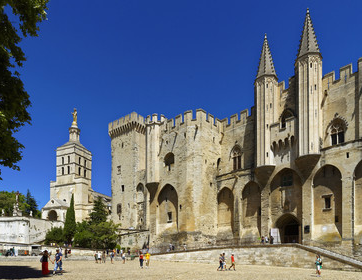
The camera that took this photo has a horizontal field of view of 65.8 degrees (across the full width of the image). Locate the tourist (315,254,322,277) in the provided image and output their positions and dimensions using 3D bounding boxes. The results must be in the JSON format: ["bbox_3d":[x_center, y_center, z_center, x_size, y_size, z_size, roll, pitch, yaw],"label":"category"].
[{"bbox_3d":[11.319,10.366,23.000,0.500,1.700,0.550,9,-15,-35],"label":"tourist"}]

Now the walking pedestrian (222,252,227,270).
[{"bbox_3d":[4.390,12.200,28.000,0.600,1.750,0.500,0,-6,-3],"label":"walking pedestrian"}]

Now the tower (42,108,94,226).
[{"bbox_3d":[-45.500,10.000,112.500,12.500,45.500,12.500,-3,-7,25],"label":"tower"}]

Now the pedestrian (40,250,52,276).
[{"bbox_3d":[-8.904,8.063,18.400,0.650,1.670,0.500,-3,-7,27],"label":"pedestrian"}]

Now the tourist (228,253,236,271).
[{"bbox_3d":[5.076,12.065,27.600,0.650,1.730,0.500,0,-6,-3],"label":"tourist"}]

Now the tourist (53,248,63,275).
[{"bbox_3d":[-8.006,7.967,18.300,0.600,1.750,0.550,-5,-8,38],"label":"tourist"}]

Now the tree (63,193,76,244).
[{"bbox_3d":[-27.875,19.875,70.000,3.000,12.300,3.000,0,-12,0],"label":"tree"}]

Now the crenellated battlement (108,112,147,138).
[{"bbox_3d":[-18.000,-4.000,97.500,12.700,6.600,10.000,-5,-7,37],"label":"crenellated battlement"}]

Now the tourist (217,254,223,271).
[{"bbox_3d":[3.970,12.250,28.000,0.650,1.660,0.500,0,-12,0],"label":"tourist"}]

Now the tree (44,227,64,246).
[{"bbox_3d":[-32.330,24.292,71.000,5.200,5.000,4.800,0,-6,0],"label":"tree"}]

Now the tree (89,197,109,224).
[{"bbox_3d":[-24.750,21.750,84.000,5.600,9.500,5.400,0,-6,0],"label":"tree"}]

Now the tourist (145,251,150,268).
[{"bbox_3d":[-3.300,11.990,28.000,0.550,1.700,0.400,1,-12,-6],"label":"tourist"}]

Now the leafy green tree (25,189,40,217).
[{"bbox_3d":[-50.384,21.545,95.000,4.800,10.500,4.800,0,-12,0],"label":"leafy green tree"}]

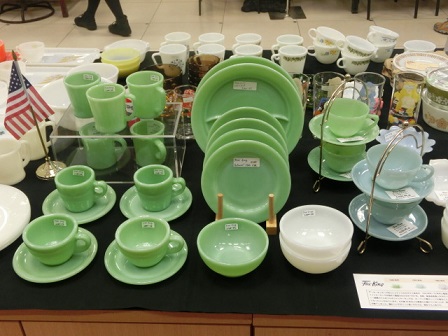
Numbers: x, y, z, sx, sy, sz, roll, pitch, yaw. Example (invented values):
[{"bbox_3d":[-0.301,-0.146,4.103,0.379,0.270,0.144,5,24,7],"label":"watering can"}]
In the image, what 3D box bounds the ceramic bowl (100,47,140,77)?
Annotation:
[{"bbox_3d":[-0.333,-0.339,1.618,0.124,0.067,0.124,-2,34,0],"label":"ceramic bowl"}]

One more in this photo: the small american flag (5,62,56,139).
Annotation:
[{"bbox_3d":[-0.429,-0.145,1.068,0.113,0.185,0.050,-8,35,-9],"label":"small american flag"}]

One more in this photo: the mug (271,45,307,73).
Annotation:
[{"bbox_3d":[0.198,-0.320,1.506,0.115,0.081,0.087,-4,35,-5],"label":"mug"}]

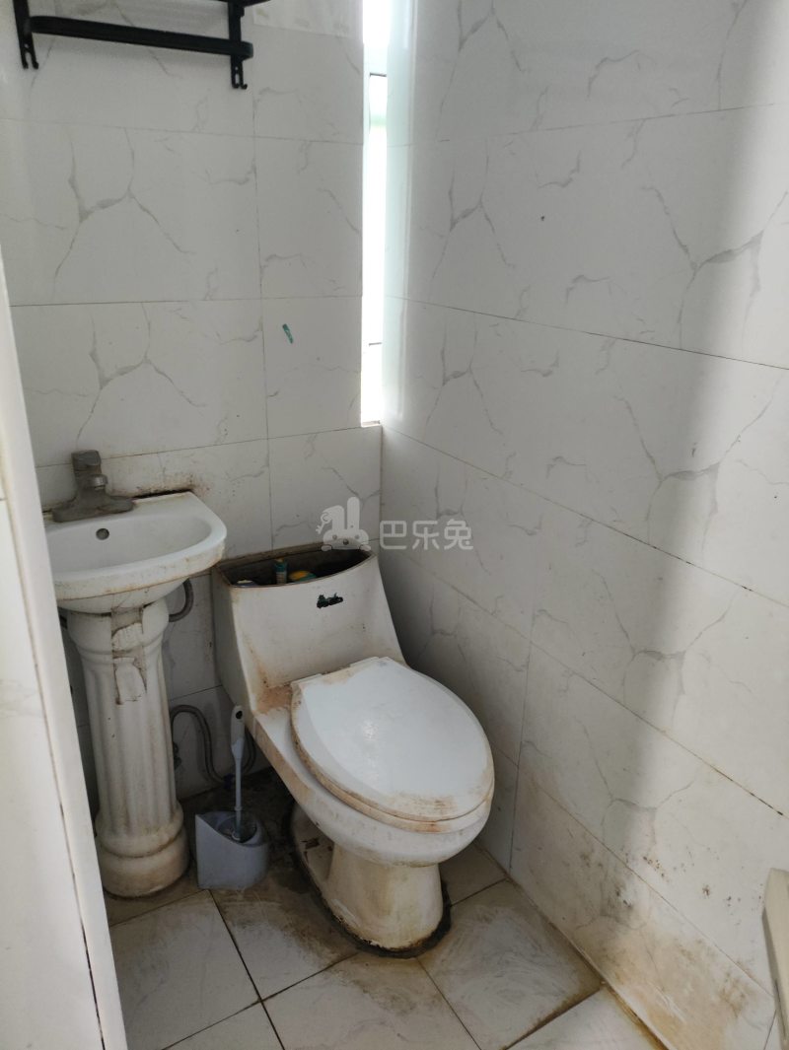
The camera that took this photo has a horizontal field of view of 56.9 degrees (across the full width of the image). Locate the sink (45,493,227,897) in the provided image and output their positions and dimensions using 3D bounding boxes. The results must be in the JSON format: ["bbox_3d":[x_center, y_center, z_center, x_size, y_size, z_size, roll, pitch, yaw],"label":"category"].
[{"bbox_3d":[-0.540,0.404,1.494,0.420,0.827,0.355,-11,26,-29],"label":"sink"}]

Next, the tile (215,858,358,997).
[{"bbox_3d":[-0.197,0.835,1.572,0.300,0.010,0.300,-11,26,-29],"label":"tile"}]

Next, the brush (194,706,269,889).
[{"bbox_3d":[-0.357,0.589,1.593,0.145,0.420,0.115,0,22,-4],"label":"brush"}]

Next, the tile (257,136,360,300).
[{"bbox_3d":[-0.173,-0.630,1.516,0.235,0.300,0.010,-11,26,-29],"label":"tile"}]

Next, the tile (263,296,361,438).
[{"bbox_3d":[-0.180,-0.352,1.632,0.237,0.300,0.010,-11,26,-29],"label":"tile"}]

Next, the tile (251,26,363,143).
[{"bbox_3d":[-0.165,-0.854,1.425,0.230,0.190,0.010,-11,26,-29],"label":"tile"}]

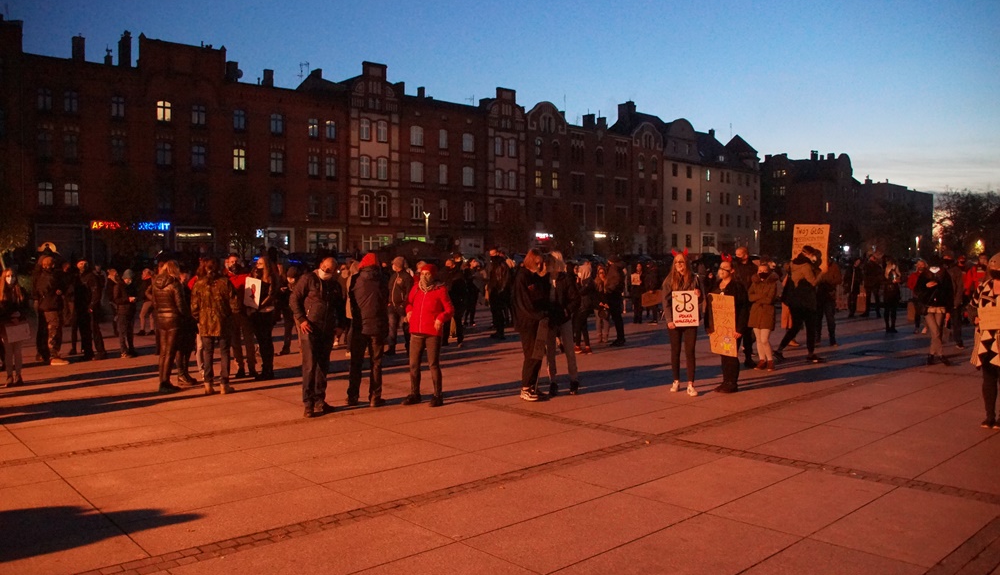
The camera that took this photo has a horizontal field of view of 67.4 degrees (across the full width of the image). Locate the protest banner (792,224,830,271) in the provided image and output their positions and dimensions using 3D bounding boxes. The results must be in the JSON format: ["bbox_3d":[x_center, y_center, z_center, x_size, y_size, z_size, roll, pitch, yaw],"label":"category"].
[{"bbox_3d":[4.876,-0.608,11.750,0.520,0.735,0.020,3,3,21],"label":"protest banner"}]

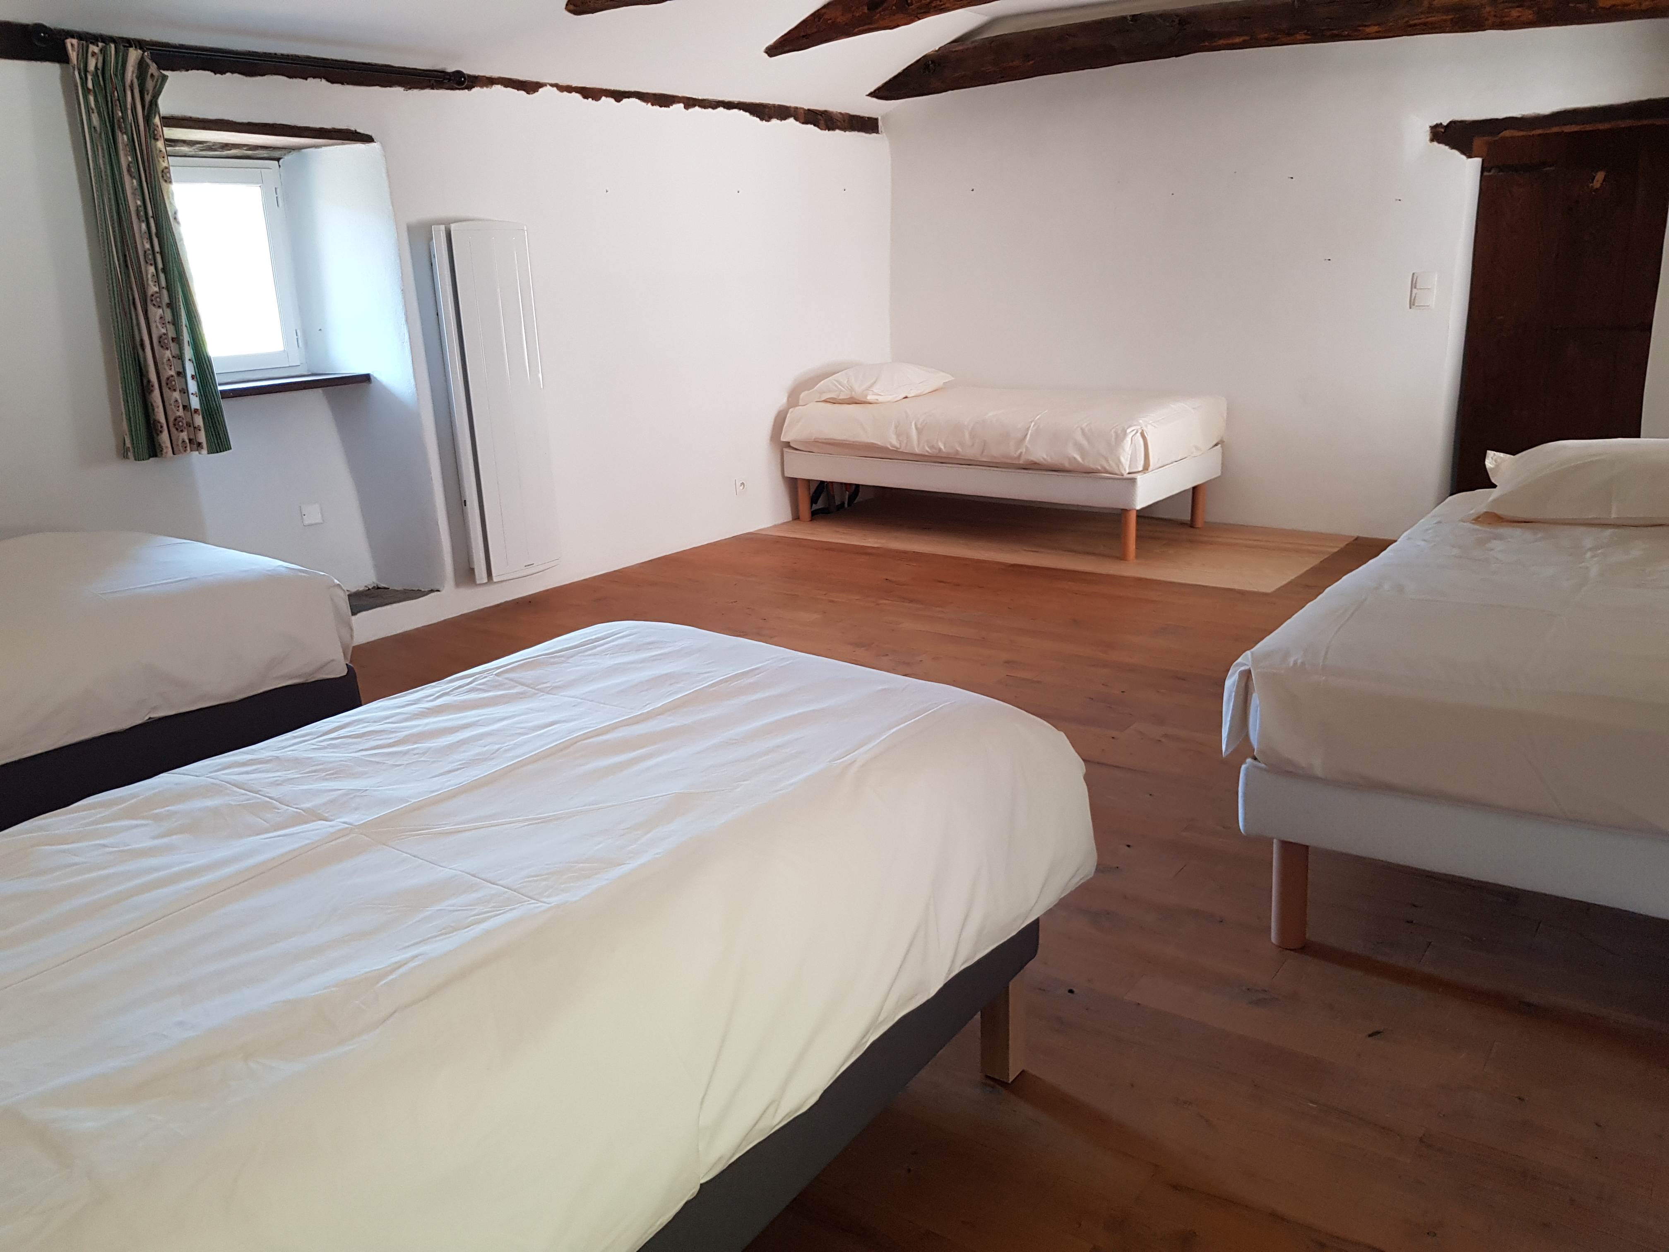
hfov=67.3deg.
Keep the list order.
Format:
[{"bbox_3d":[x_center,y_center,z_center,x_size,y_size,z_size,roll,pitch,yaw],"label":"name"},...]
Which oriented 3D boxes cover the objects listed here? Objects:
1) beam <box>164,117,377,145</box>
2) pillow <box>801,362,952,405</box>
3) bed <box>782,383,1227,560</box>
[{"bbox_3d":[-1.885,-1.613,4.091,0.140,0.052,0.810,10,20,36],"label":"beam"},{"bbox_3d":[0.206,-1.244,6.386,0.470,0.160,0.740,10,20,36],"label":"pillow"},{"bbox_3d":[0.780,-0.794,6.094,1.925,0.602,0.930,10,20,36],"label":"bed"}]

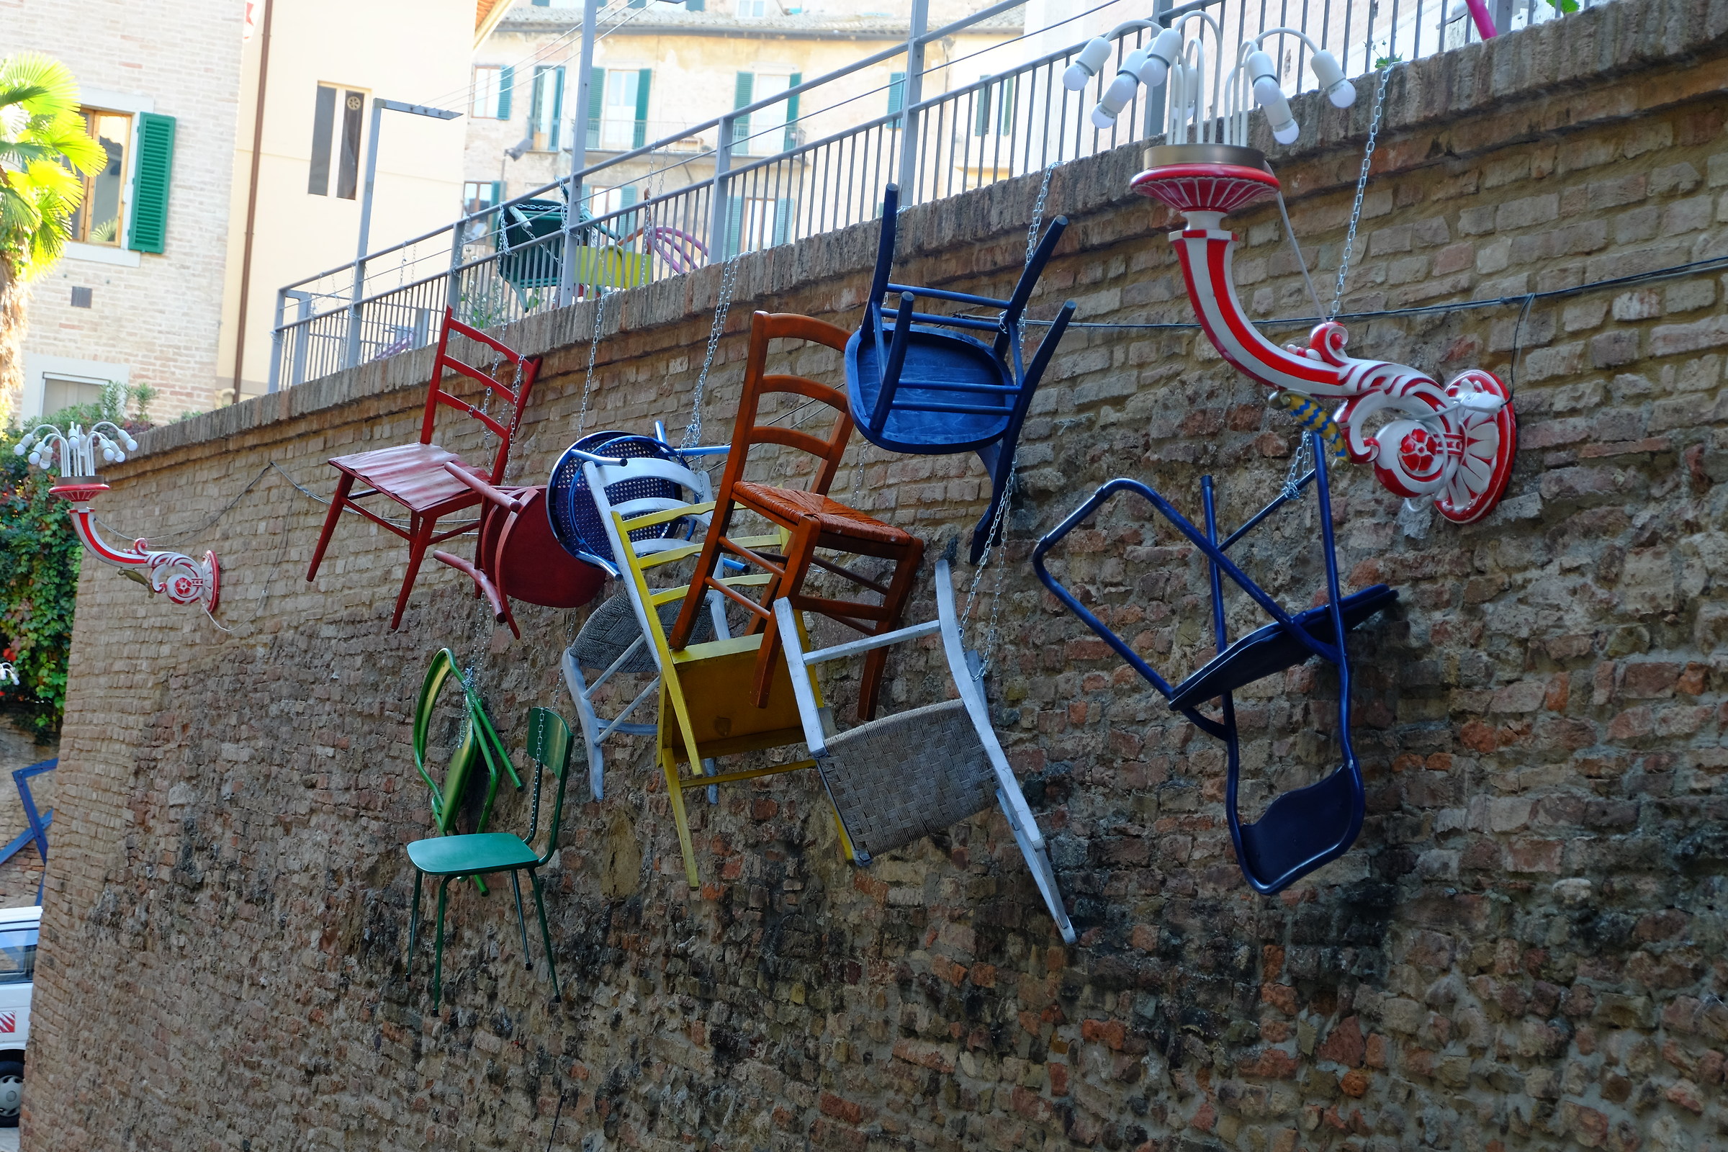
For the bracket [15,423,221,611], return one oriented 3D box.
[{"bbox_3d":[-3.472,-0.278,16.950,0.900,0.826,0.550,6,-3,-22],"label":"bracket"}]

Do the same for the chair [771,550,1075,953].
[{"bbox_3d":[0.138,0.457,8.350,0.451,0.894,0.459,-19,-42,2],"label":"chair"}]

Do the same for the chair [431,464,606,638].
[{"bbox_3d":[-1.050,-0.117,11.732,0.519,0.420,0.846,4,11,-20],"label":"chair"}]

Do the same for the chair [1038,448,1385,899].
[{"bbox_3d":[0.817,0.153,7.346,0.527,0.807,0.466,-24,-9,-32],"label":"chair"}]

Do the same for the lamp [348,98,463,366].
[{"bbox_3d":[-2.017,-1.412,15.738,0.440,1.300,0.100,6,-3,-22],"label":"lamp"}]

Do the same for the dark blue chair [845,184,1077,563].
[{"bbox_3d":[0.196,-0.490,8.724,0.485,0.410,0.802,4,-44,-11],"label":"dark blue chair"}]

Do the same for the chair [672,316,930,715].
[{"bbox_3d":[-0.130,-0.157,9.363,0.446,0.911,0.477,9,12,-47],"label":"chair"}]

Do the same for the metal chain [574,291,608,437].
[{"bbox_3d":[-0.876,-0.686,11.560,0.035,0.493,0.035,12,-10,-21],"label":"metal chain"}]

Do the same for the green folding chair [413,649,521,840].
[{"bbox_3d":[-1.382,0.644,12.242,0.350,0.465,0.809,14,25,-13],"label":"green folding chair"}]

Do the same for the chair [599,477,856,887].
[{"bbox_3d":[-0.329,0.284,9.393,0.463,0.907,0.516,-9,-44,-9],"label":"chair"}]

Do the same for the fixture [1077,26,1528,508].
[{"bbox_3d":[0.796,-0.560,6.553,0.871,0.855,0.530,6,-3,-22],"label":"fixture"}]

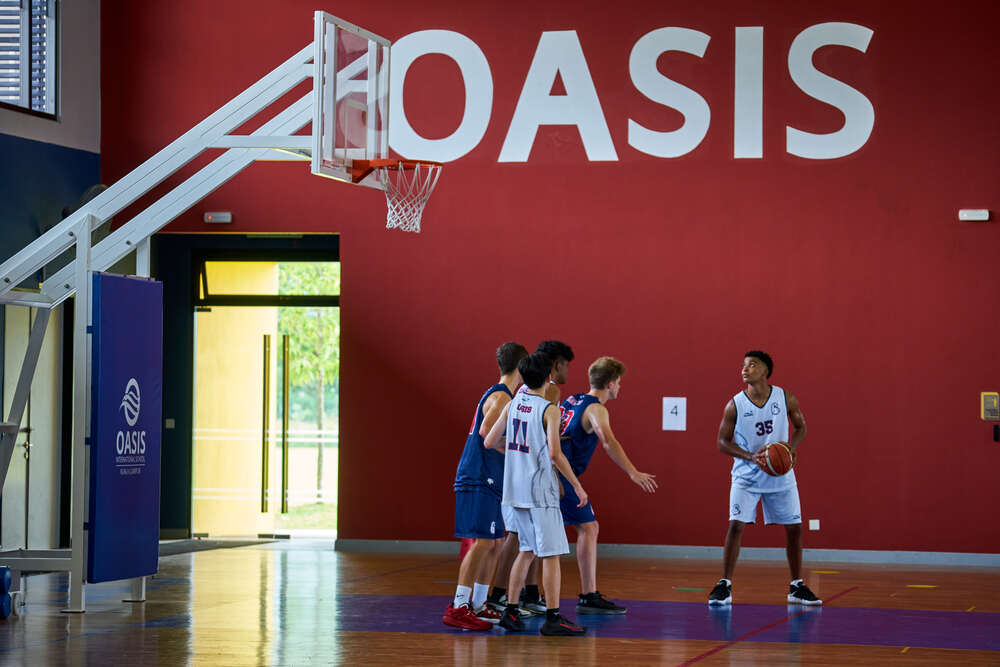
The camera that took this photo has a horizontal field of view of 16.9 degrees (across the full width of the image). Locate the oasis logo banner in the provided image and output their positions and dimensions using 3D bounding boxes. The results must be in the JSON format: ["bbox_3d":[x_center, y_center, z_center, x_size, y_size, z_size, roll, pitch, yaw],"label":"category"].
[{"bbox_3d":[-2.555,0.649,22.964,0.060,2.050,1.320,1,-2,12],"label":"oasis logo banner"}]

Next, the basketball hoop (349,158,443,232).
[{"bbox_3d":[-0.686,-0.940,22.722,0.610,0.490,0.470,1,-2,12],"label":"basketball hoop"}]

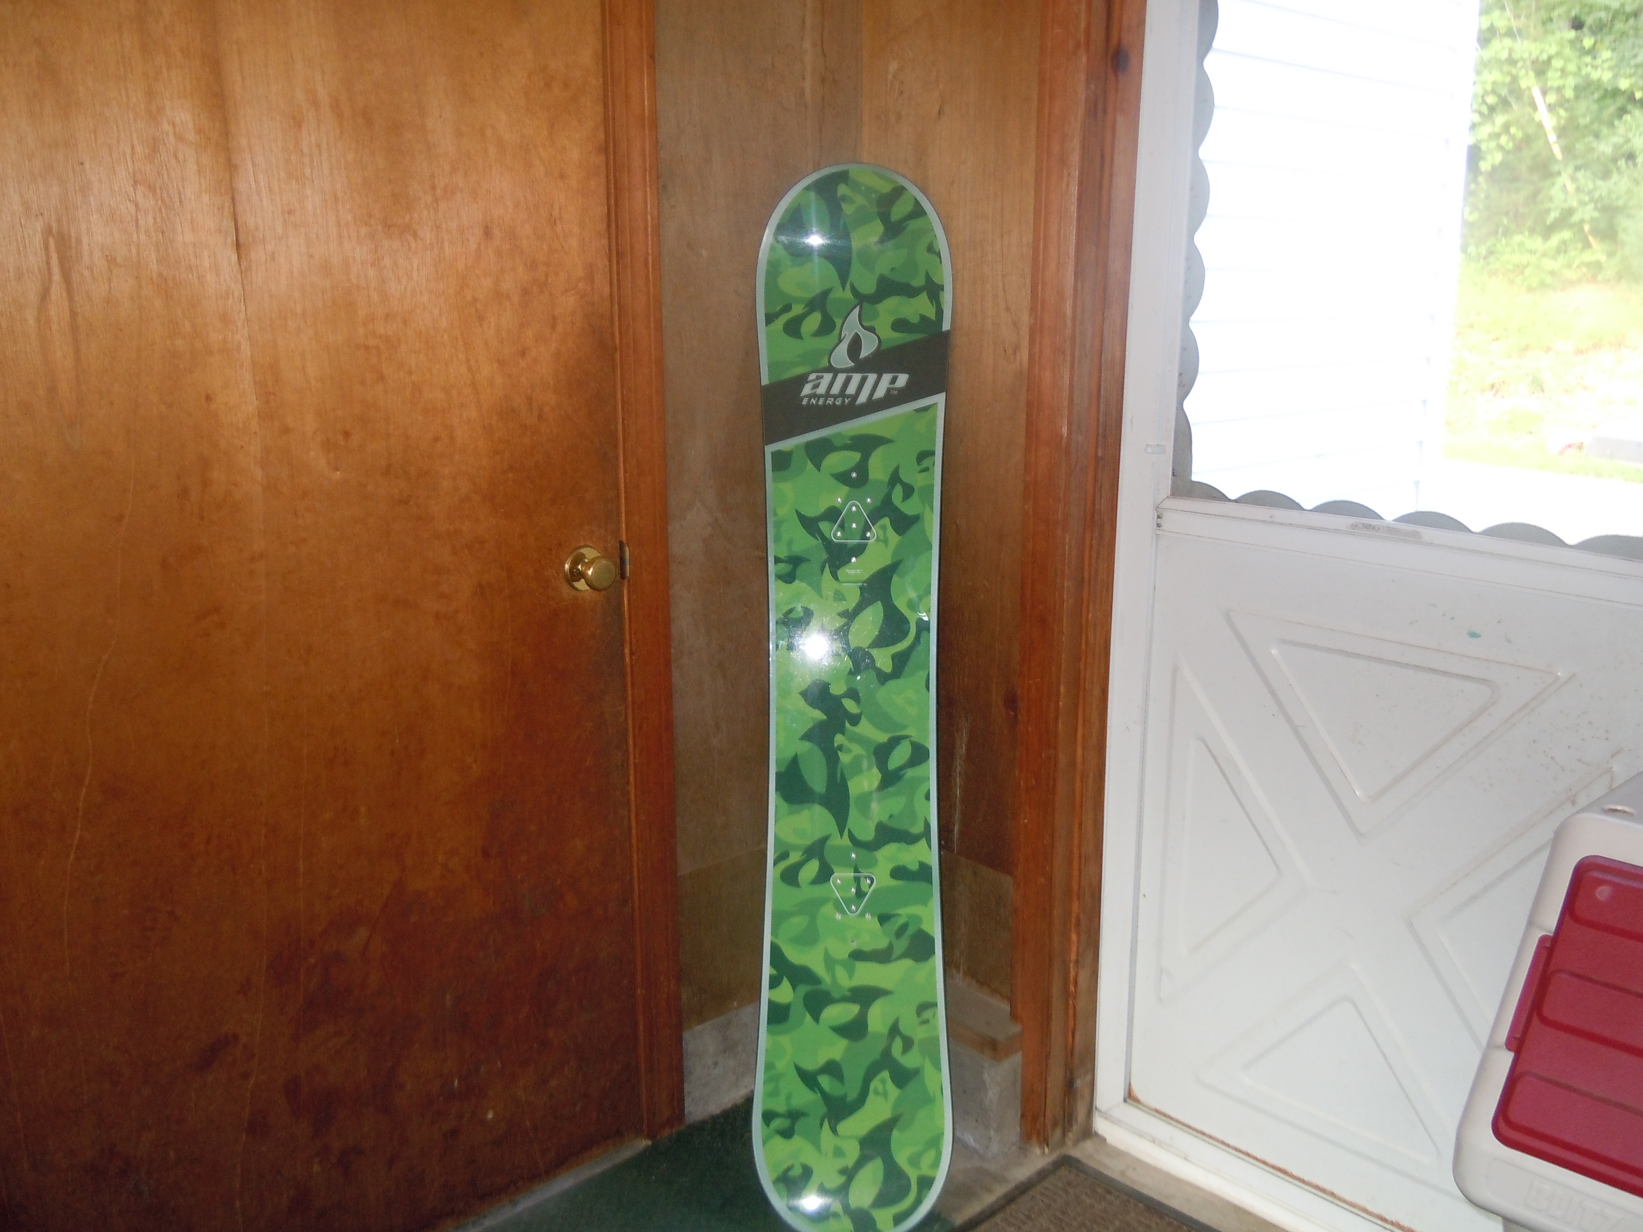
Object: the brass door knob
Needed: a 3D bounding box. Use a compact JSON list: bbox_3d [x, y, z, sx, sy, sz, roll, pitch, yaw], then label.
[{"bbox_3d":[-0.315,-0.061,1.980,0.065,0.065,0.056,-12,18,-41],"label":"brass door knob"}]

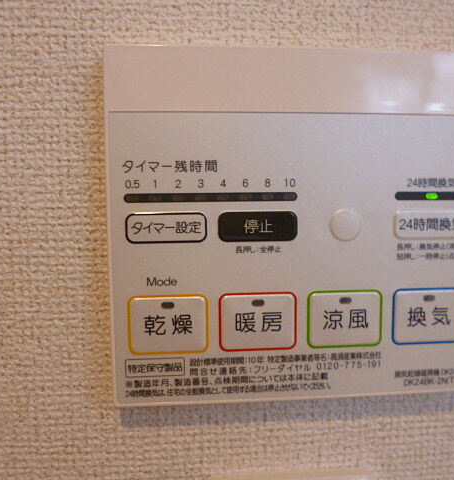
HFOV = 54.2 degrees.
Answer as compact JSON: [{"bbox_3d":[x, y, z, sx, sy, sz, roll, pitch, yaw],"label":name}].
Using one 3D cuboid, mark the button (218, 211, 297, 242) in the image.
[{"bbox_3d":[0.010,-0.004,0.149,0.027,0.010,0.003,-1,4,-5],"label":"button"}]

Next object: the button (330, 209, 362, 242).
[{"bbox_3d":[0.041,-0.005,0.152,0.011,0.011,0.003,-1,4,-5],"label":"button"}]

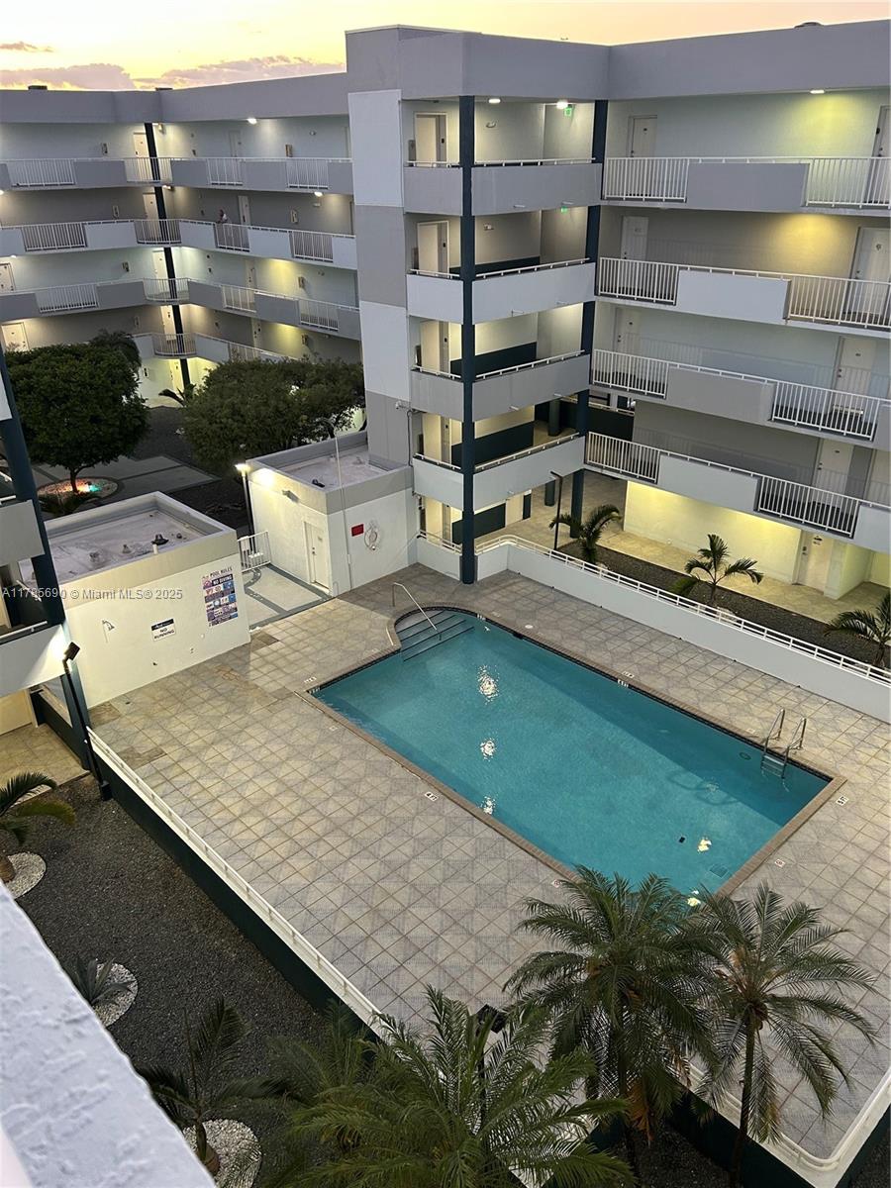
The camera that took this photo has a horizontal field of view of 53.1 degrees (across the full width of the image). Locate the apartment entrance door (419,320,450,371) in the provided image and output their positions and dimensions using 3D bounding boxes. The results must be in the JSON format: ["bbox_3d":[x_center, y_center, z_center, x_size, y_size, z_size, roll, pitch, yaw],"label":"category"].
[{"bbox_3d":[-0.278,-6.970,26.508,1.220,2.180,0.100,-24,35,-38],"label":"apartment entrance door"}]

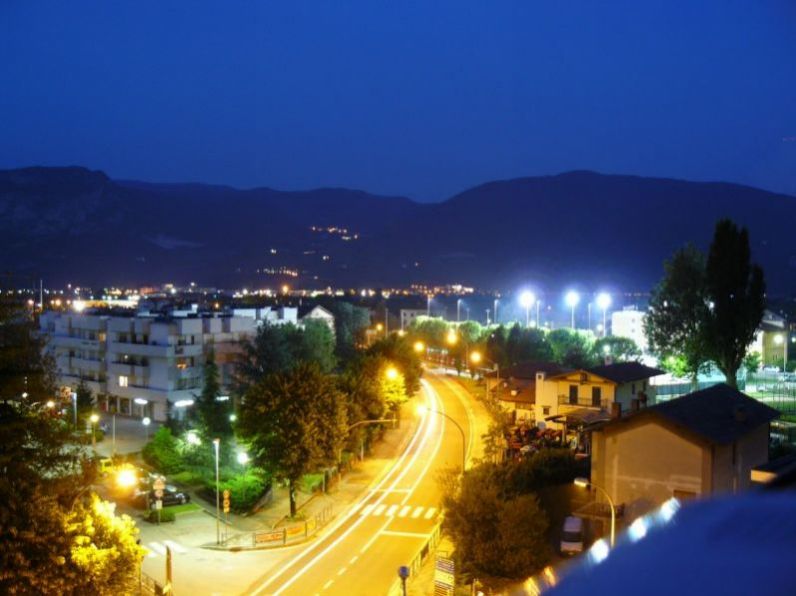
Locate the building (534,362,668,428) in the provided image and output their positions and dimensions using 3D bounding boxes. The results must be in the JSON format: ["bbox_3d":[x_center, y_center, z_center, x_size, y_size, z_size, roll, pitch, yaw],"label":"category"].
[{"bbox_3d":[24.400,11.403,99.263,10.900,7.600,12.400,1,2,42],"label":"building"}]

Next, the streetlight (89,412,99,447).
[{"bbox_3d":[-30.980,13.720,84.309,0.550,3.600,0.550,0,1,0],"label":"streetlight"}]

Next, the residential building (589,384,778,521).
[{"bbox_3d":[23.496,12.239,67.007,10.200,9.100,18.200,1,1,37],"label":"residential building"}]

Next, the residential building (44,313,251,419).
[{"bbox_3d":[-36.831,8.645,122.858,36.000,13.400,16.000,1,1,43],"label":"residential building"}]

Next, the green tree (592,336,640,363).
[{"bbox_3d":[38.824,10.828,147.180,8.000,8.300,7.800,0,1,0],"label":"green tree"}]

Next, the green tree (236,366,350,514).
[{"bbox_3d":[-7.770,10.364,60.933,7.800,11.300,7.600,0,1,0],"label":"green tree"}]

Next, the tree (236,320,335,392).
[{"bbox_3d":[-13.090,9.191,98.150,11.500,13.050,10.500,0,1,0],"label":"tree"}]

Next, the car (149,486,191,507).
[{"bbox_3d":[-18.032,15.496,65.242,3.800,1.420,1.680,-1,1,-30],"label":"car"}]

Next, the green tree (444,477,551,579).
[{"bbox_3d":[6.146,13.522,51.097,6.300,5.800,6.000,0,1,0],"label":"green tree"}]

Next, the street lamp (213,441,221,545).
[{"bbox_3d":[-11.920,12.701,54.481,0.400,6.900,0.600,1,2,37],"label":"street lamp"}]

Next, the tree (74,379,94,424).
[{"bbox_3d":[-36.486,12.367,96.283,2.400,5.800,2.400,0,1,0],"label":"tree"}]

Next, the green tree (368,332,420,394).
[{"bbox_3d":[-0.516,10.255,122.169,8.200,10.200,8.200,0,1,0],"label":"green tree"}]

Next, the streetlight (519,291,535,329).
[{"bbox_3d":[33.395,6.260,215.119,2.000,15.380,1.000,0,1,9],"label":"streetlight"}]

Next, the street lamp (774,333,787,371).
[{"bbox_3d":[74.998,11.051,162.185,1.600,7.400,0.450,0,1,-9],"label":"street lamp"}]

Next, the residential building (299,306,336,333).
[{"bbox_3d":[-23.543,7.797,245.146,11.000,11.400,12.000,0,1,-6],"label":"residential building"}]

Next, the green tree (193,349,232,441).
[{"bbox_3d":[-18.664,10.442,83.239,4.100,10.200,4.100,0,1,0],"label":"green tree"}]

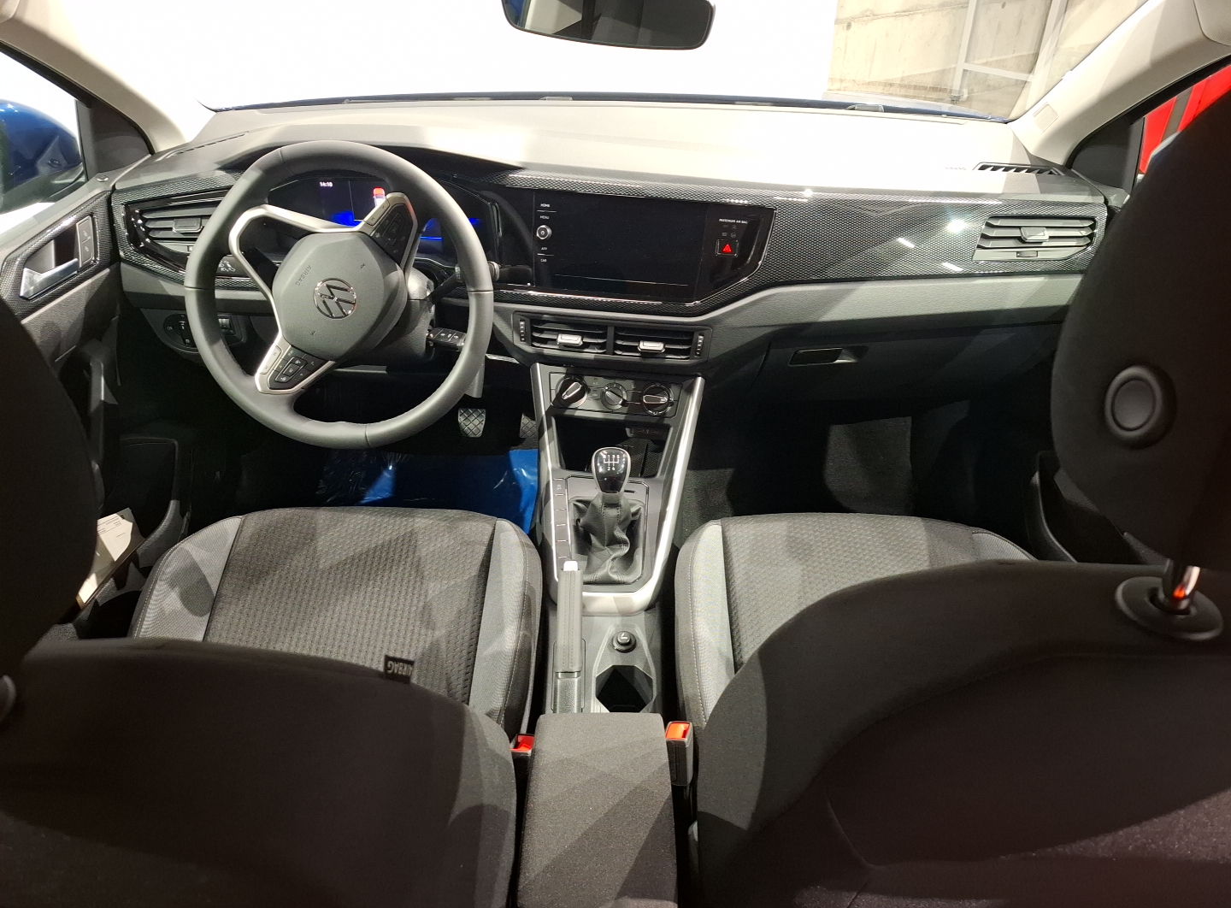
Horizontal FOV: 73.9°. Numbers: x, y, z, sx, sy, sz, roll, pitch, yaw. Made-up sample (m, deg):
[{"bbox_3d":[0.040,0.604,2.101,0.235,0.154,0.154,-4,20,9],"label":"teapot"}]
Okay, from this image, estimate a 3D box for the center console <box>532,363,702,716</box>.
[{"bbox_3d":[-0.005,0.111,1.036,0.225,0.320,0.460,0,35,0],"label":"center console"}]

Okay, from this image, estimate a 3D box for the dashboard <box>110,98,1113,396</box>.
[{"bbox_3d":[-0.004,-0.361,1.335,1.390,0.350,0.570,0,35,0],"label":"dashboard"}]

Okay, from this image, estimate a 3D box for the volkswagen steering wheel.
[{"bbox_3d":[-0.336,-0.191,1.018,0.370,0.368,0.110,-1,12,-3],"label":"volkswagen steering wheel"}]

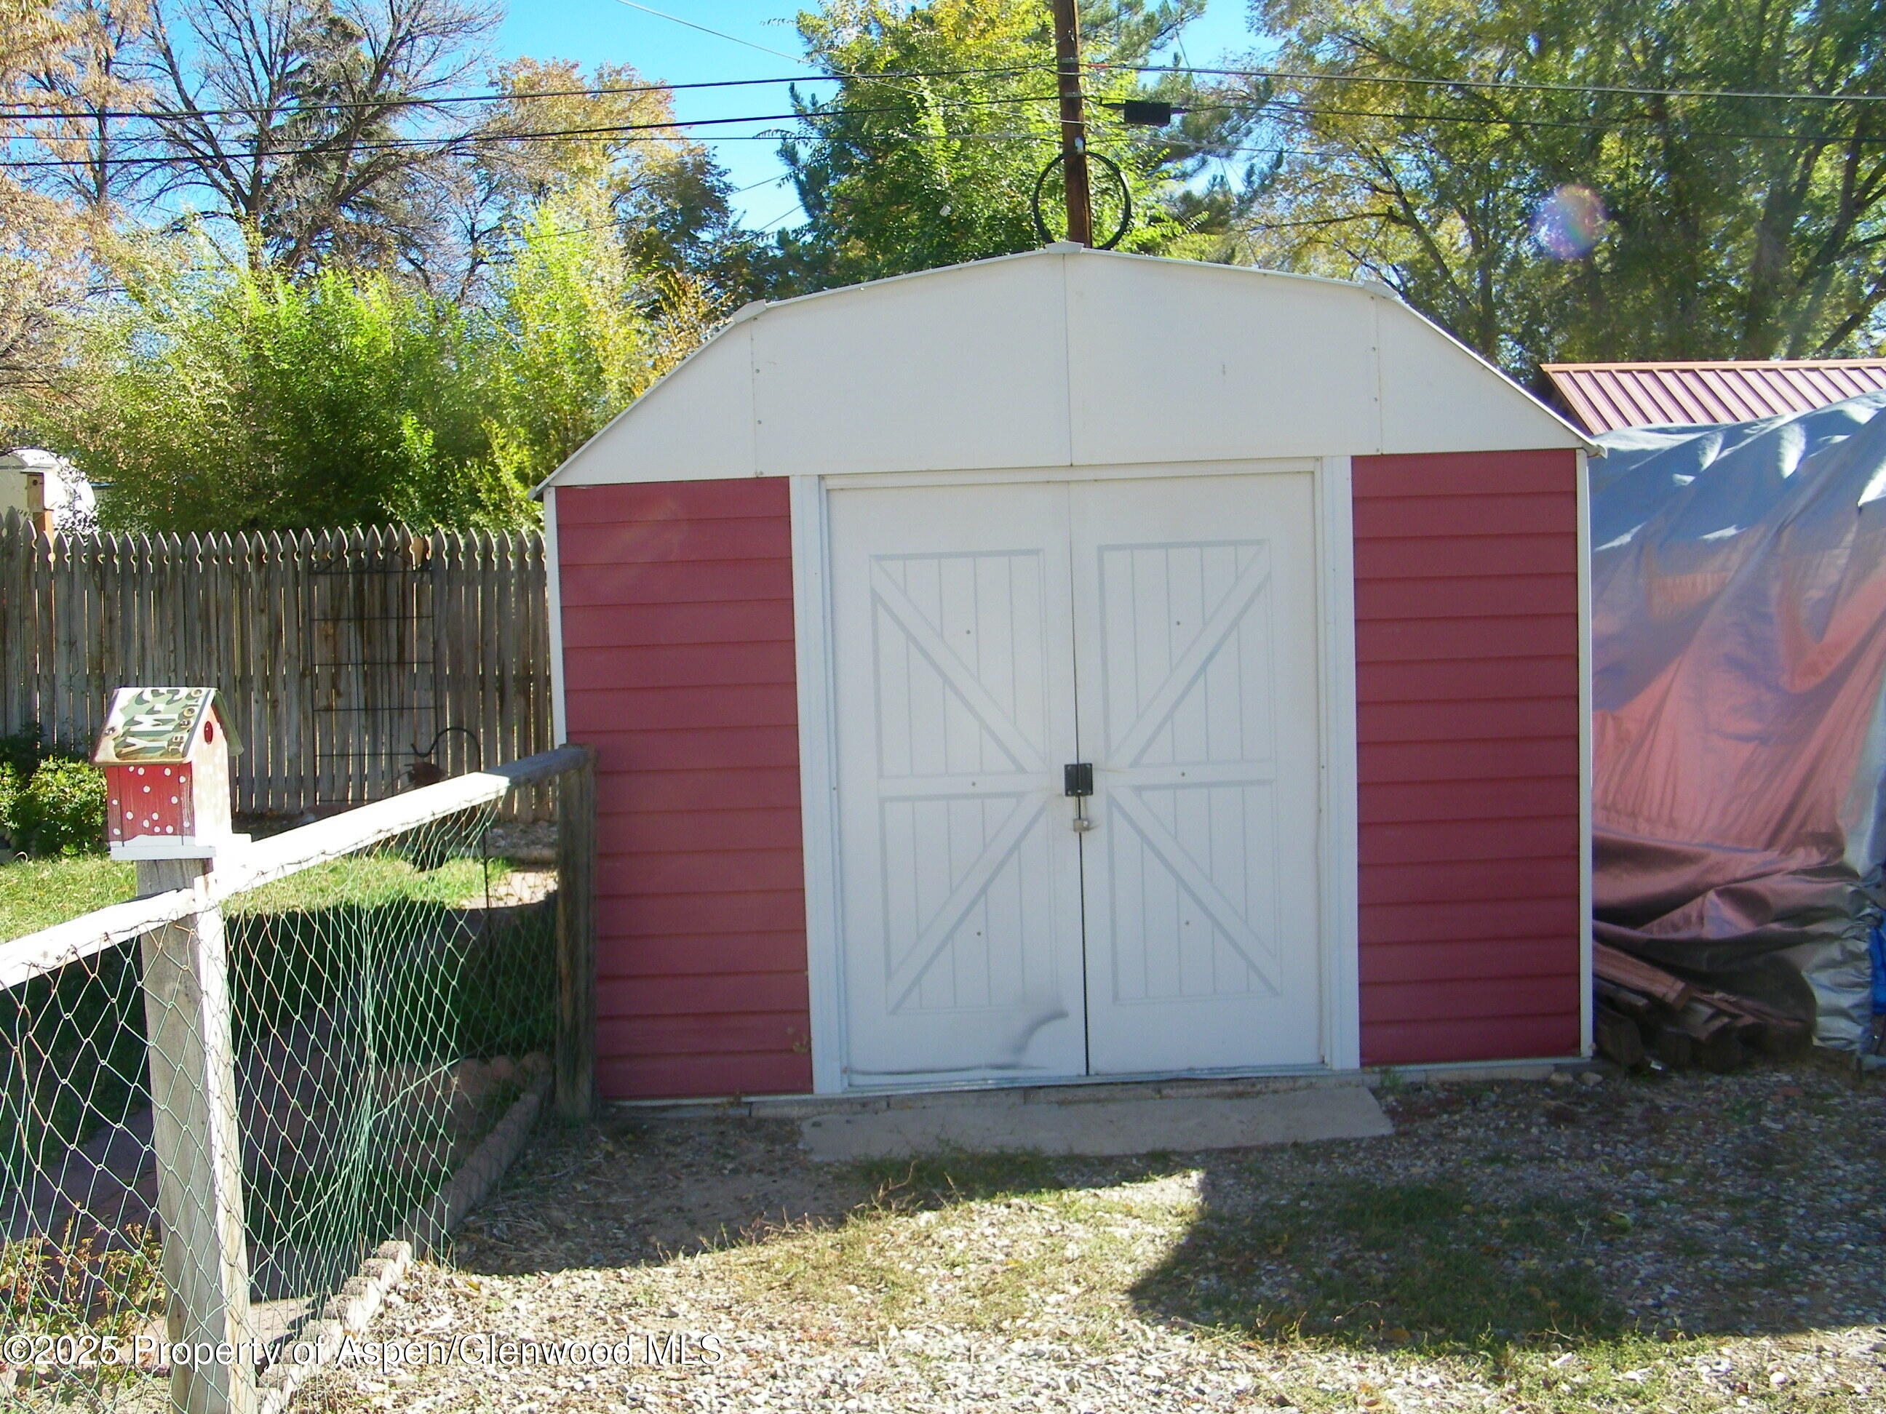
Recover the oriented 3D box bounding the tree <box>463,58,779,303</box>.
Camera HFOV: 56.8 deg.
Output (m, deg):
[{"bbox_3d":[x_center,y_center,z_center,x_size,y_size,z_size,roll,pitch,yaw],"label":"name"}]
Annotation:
[{"bbox_3d":[-5.503,-5.981,30.418,5.600,10.420,5.600,-2,5,0],"label":"tree"}]

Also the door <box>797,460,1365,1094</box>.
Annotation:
[{"bbox_3d":[0.402,0.209,5.107,1.629,1.811,0.070,-2,5,-1],"label":"door"}]

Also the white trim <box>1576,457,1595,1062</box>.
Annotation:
[{"bbox_3d":[1.894,0.151,5.153,0.042,1.810,0.045,-2,5,-1],"label":"white trim"}]

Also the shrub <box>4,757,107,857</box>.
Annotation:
[{"bbox_3d":[-5.202,0.591,10.200,0.650,0.580,0.620,-2,5,0],"label":"shrub"}]

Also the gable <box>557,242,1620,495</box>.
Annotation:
[{"bbox_3d":[0.355,-1.002,4.989,3.090,0.664,0.090,-2,5,-1],"label":"gable"}]

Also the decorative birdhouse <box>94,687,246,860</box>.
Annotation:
[{"bbox_3d":[-1.250,0.105,2.841,0.183,0.270,0.158,-2,5,7],"label":"decorative birdhouse"}]

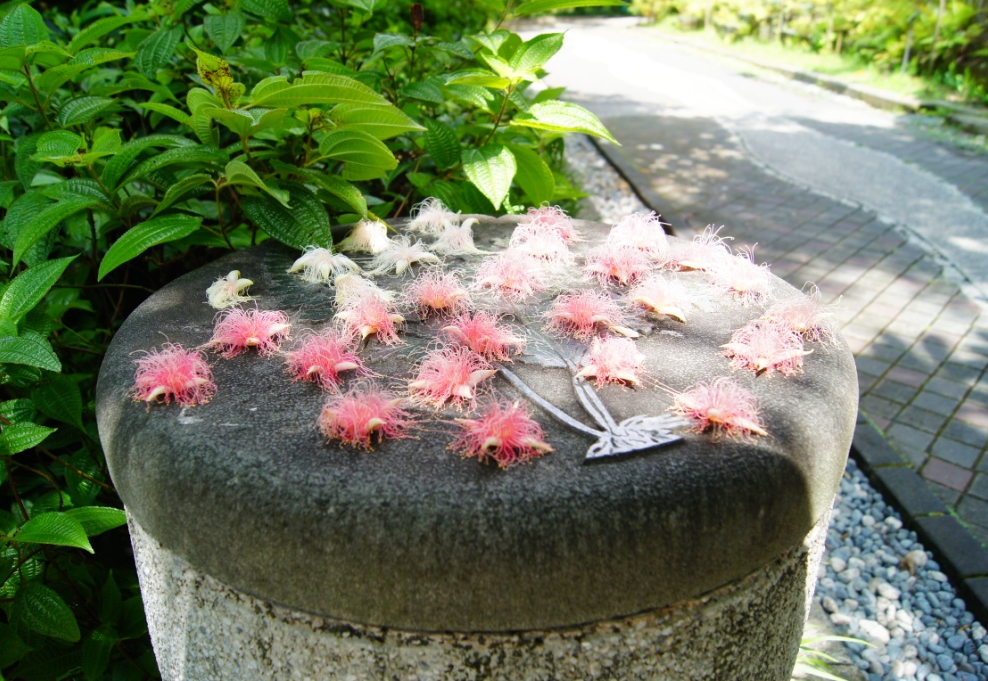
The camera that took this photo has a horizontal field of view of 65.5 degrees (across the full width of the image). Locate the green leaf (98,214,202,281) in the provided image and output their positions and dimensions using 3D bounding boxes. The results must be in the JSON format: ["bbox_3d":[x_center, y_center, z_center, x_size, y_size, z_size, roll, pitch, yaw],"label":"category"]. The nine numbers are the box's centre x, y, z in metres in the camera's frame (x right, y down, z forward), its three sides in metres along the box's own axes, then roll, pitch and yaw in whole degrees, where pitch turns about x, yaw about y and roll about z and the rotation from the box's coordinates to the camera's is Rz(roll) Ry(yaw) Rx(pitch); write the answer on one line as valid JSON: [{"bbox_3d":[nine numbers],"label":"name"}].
[{"bbox_3d":[-0.354,-0.096,0.790,0.130,0.018,0.045,-31,55,-12],"label":"green leaf"}]

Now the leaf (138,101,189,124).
[{"bbox_3d":[-0.387,-0.271,0.920,0.070,0.018,0.034,-2,46,-28],"label":"leaf"}]

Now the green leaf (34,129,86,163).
[{"bbox_3d":[-0.436,-0.195,0.770,0.052,0.018,0.038,-7,66,-18],"label":"green leaf"}]

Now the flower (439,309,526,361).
[{"bbox_3d":[-0.008,-0.010,0.549,0.061,0.025,0.061,1,24,0],"label":"flower"}]

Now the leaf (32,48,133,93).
[{"bbox_3d":[-0.454,-0.298,0.850,0.108,0.018,0.042,-28,60,2],"label":"leaf"}]

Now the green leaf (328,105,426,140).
[{"bbox_3d":[-0.131,-0.241,0.850,0.105,0.020,0.045,11,66,10],"label":"green leaf"}]

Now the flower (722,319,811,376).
[{"bbox_3d":[0.192,0.000,0.537,0.059,0.028,0.059,1,24,0],"label":"flower"}]

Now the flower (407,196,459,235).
[{"bbox_3d":[-0.067,-0.140,0.837,0.057,0.034,0.057,1,24,0],"label":"flower"}]

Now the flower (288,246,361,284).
[{"bbox_3d":[-0.144,-0.067,0.643,0.062,0.022,0.056,-6,25,-12],"label":"flower"}]

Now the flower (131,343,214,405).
[{"bbox_3d":[-0.219,0.018,0.519,0.054,0.032,0.052,-11,27,-23],"label":"flower"}]

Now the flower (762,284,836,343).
[{"bbox_3d":[0.244,-0.026,0.608,0.055,0.036,0.052,10,27,21],"label":"flower"}]

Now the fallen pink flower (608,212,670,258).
[{"bbox_3d":[0.148,-0.107,0.782,0.056,0.033,0.056,-2,26,0],"label":"fallen pink flower"}]

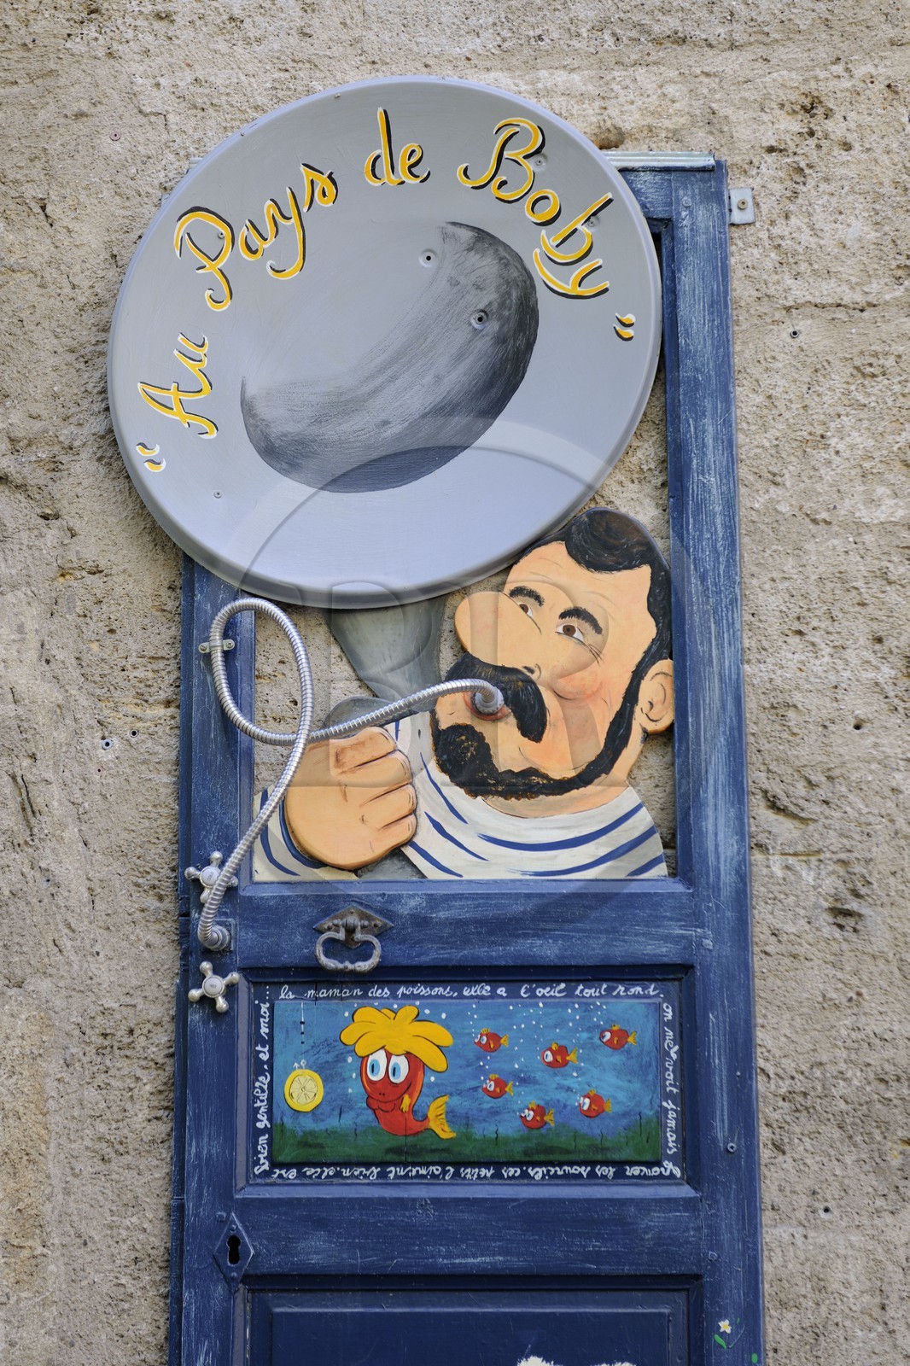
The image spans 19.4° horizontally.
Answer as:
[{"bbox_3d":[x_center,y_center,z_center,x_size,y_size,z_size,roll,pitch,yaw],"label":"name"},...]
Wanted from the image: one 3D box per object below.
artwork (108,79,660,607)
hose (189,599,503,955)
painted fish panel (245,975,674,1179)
[{"bbox_3d":[-0.085,-0.404,3.168,0.653,0.658,0.085,0,-13,1],"label":"artwork"},{"bbox_3d":[-0.122,0.102,3.075,0.354,0.412,0.075,0,-13,1],"label":"hose"},{"bbox_3d":[0.016,0.446,3.000,0.480,0.219,0.020,-1,-13,2],"label":"painted fish panel"}]

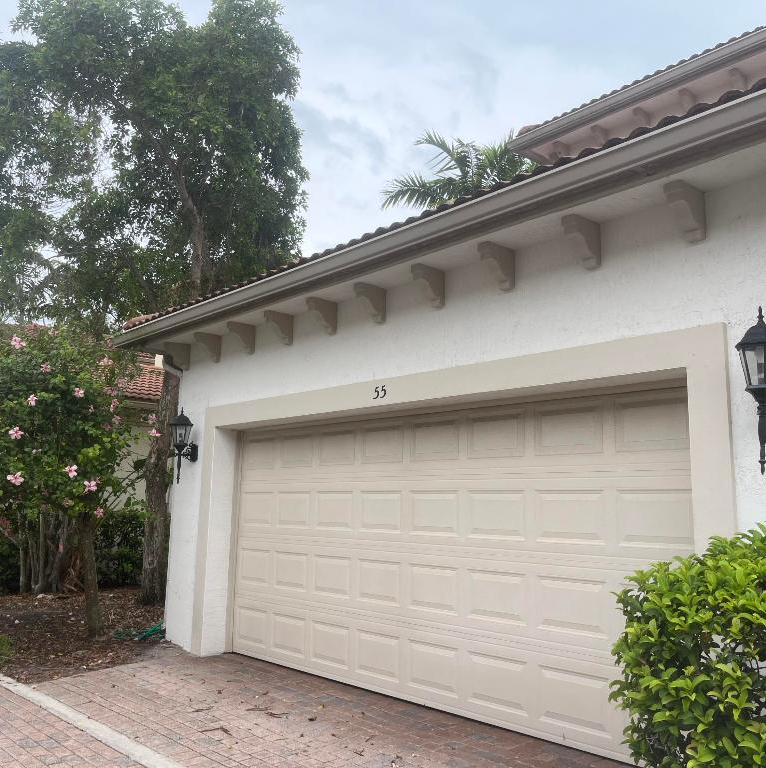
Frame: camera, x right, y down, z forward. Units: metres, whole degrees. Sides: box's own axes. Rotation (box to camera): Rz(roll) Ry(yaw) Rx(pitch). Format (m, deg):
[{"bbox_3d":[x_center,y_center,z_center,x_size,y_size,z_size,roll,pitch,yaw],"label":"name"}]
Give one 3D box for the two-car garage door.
[{"bbox_3d":[0.196,1.244,5.706,0.080,2.090,4.770,9,-12,-41],"label":"two-car garage door"}]

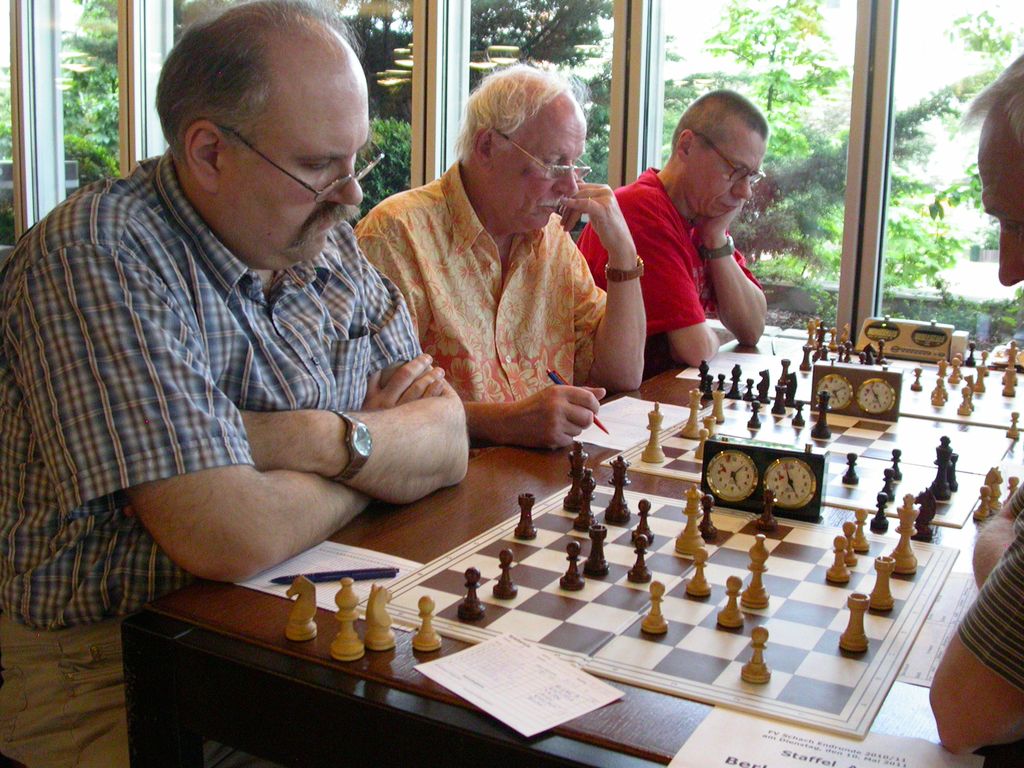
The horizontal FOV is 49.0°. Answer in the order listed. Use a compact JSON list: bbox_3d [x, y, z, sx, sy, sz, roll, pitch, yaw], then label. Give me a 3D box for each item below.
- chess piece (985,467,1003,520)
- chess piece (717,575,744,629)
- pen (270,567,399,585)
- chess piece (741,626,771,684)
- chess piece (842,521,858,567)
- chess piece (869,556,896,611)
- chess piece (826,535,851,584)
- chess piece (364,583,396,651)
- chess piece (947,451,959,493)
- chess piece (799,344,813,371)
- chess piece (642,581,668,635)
[{"bbox_3d":[0.622,0.134,1.444,0.027,0.058,0.027,9,14,33],"label":"chess piece"},{"bbox_3d":[0.204,0.199,1.037,0.026,0.048,0.026,8,13,29],"label":"chess piece"},{"bbox_3d":[-0.178,0.195,1.136,0.132,0.012,0.012,-2,12,-16],"label":"pen"},{"bbox_3d":[0.207,0.225,0.944,0.026,0.048,0.026,7,14,29],"label":"chess piece"},{"bbox_3d":[0.365,0.171,1.214,0.026,0.048,0.026,7,14,29],"label":"chess piece"},{"bbox_3d":[0.357,0.190,1.078,0.027,0.051,0.027,8,13,29],"label":"chess piece"},{"bbox_3d":[0.341,0.180,1.167,0.026,0.048,0.026,7,14,29],"label":"chess piece"},{"bbox_3d":[-0.120,0.211,1.028,0.027,0.059,0.027,9,14,34],"label":"chess piece"},{"bbox_3d":[0.590,0.118,1.510,0.026,0.052,0.026,7,14,29],"label":"chess piece"},{"bbox_3d":[0.610,-0.052,2.326,0.025,0.049,0.025,4,12,15],"label":"chess piece"},{"bbox_3d":[0.134,0.205,1.041,0.026,0.048,0.026,1,12,0],"label":"chess piece"}]

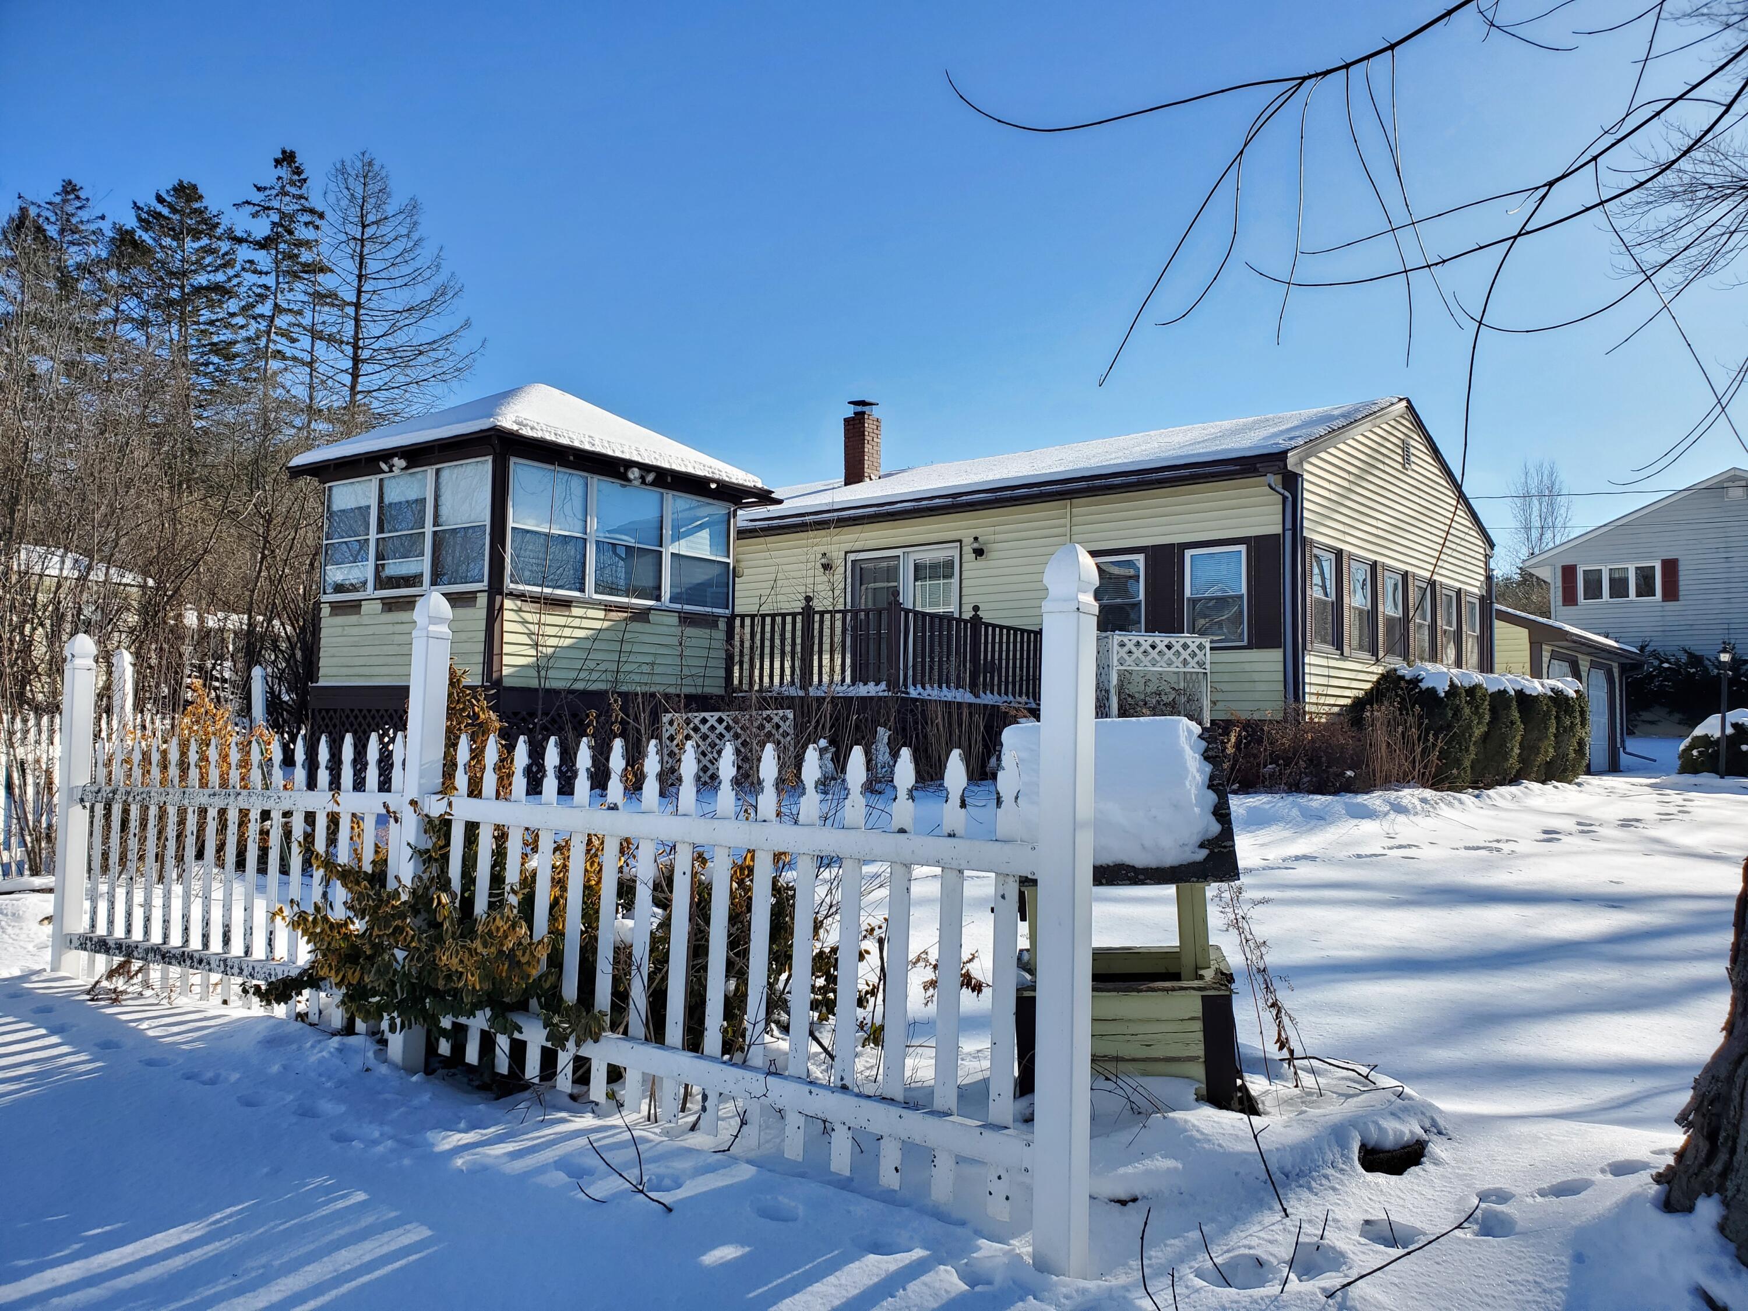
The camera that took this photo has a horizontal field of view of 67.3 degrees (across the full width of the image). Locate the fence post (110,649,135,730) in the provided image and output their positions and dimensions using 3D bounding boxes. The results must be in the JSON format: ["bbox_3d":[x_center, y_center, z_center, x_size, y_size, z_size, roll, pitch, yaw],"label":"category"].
[{"bbox_3d":[-5.627,0.803,9.765,0.105,1.700,0.105,0,-3,12],"label":"fence post"}]

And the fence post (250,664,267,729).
[{"bbox_3d":[-5.734,0.937,12.161,0.105,1.700,0.105,1,-3,-5],"label":"fence post"}]

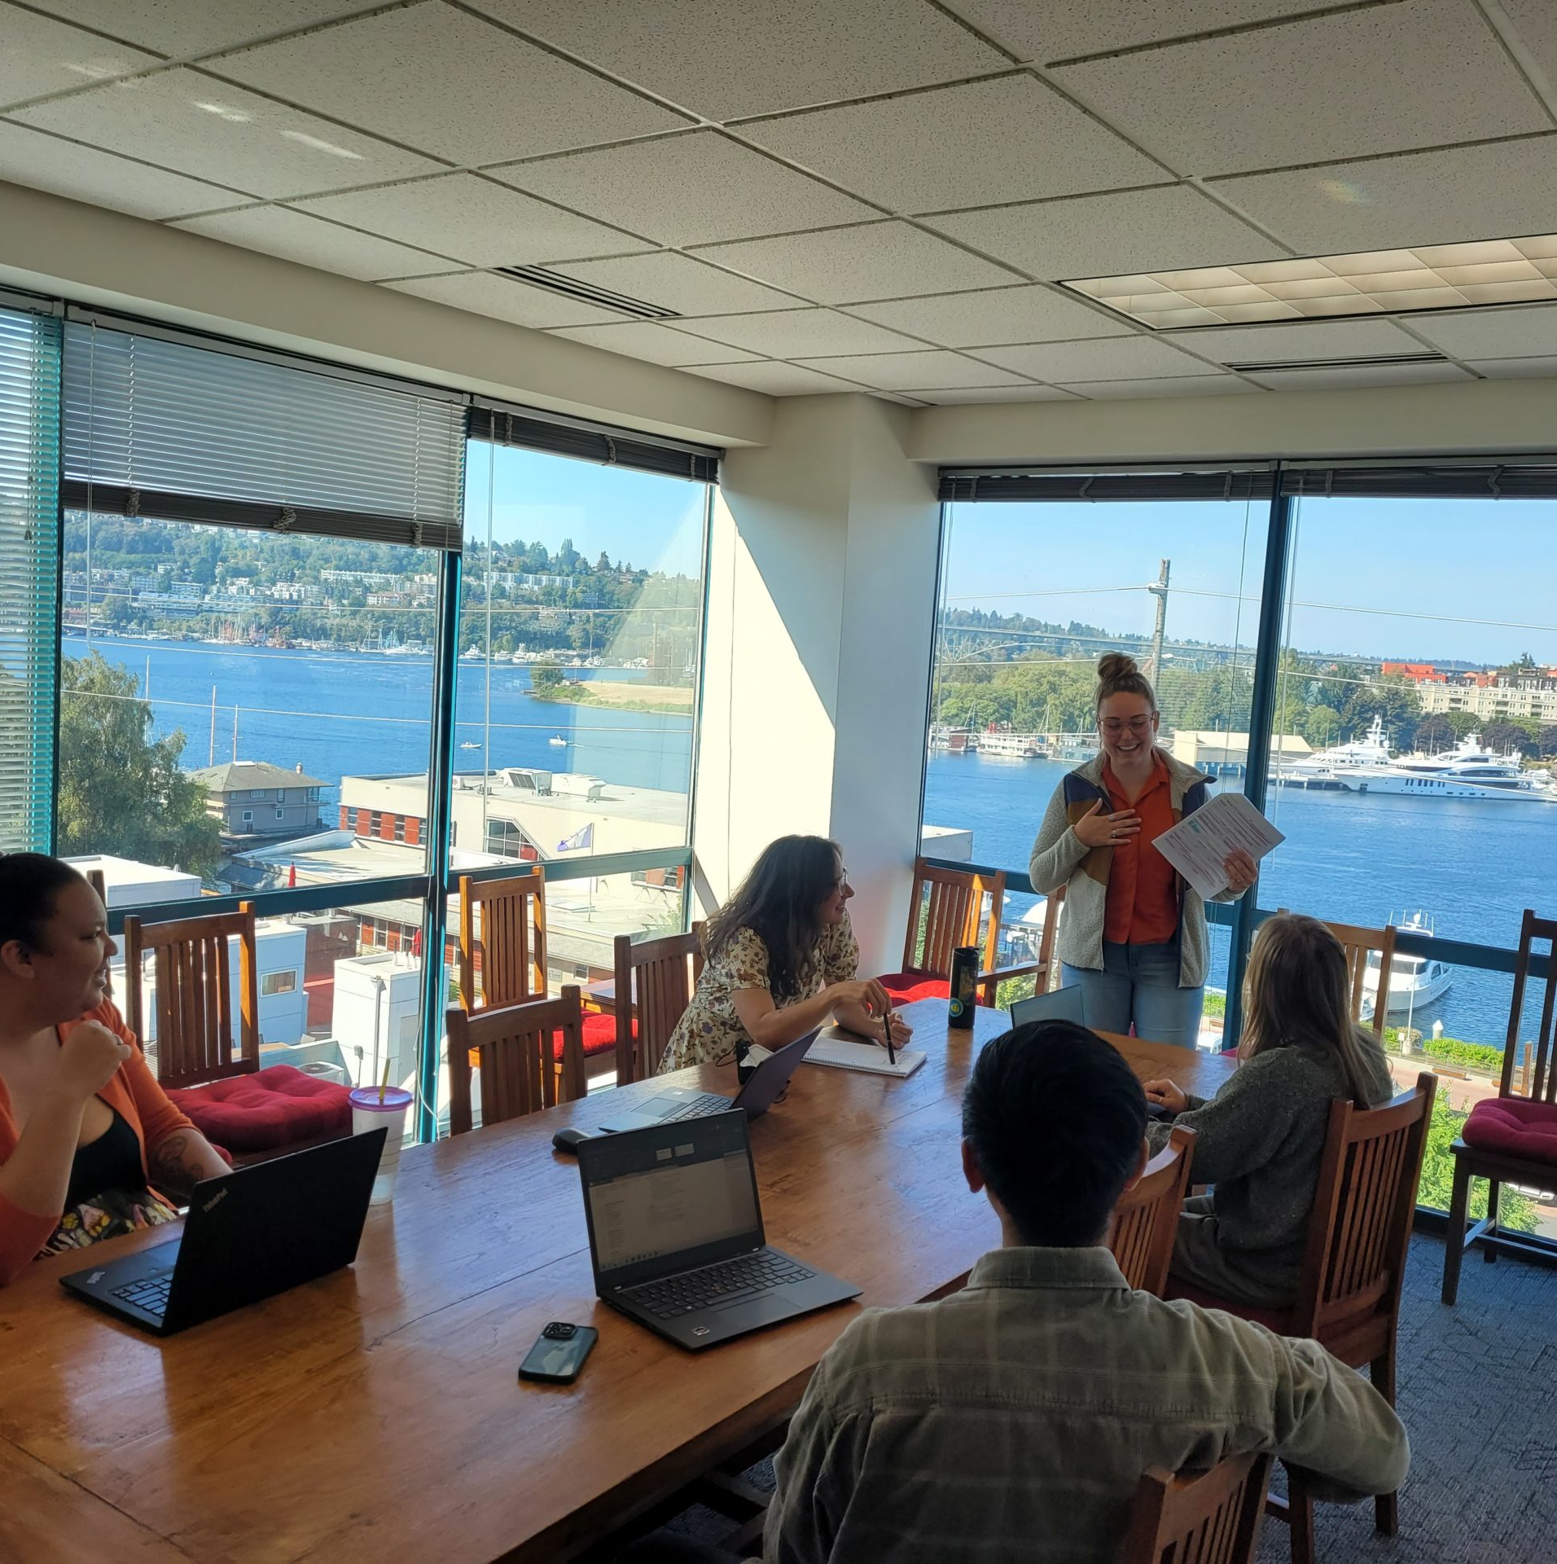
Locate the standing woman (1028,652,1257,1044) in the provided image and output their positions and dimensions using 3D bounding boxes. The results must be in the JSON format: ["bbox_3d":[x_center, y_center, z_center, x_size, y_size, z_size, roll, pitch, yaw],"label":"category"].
[{"bbox_3d":[0.993,0.519,4.390,0.560,1.740,0.400,5,5,17],"label":"standing woman"}]

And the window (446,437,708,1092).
[{"bbox_3d":[-0.666,-0.004,5.367,0.080,2.240,1.170,7,6,36],"label":"window"}]

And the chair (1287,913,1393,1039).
[{"bbox_3d":[1.562,0.902,4.737,0.450,0.930,0.520,7,6,36],"label":"chair"}]

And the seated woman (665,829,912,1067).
[{"bbox_3d":[-0.006,0.738,3.850,0.680,1.220,0.500,7,6,36],"label":"seated woman"}]

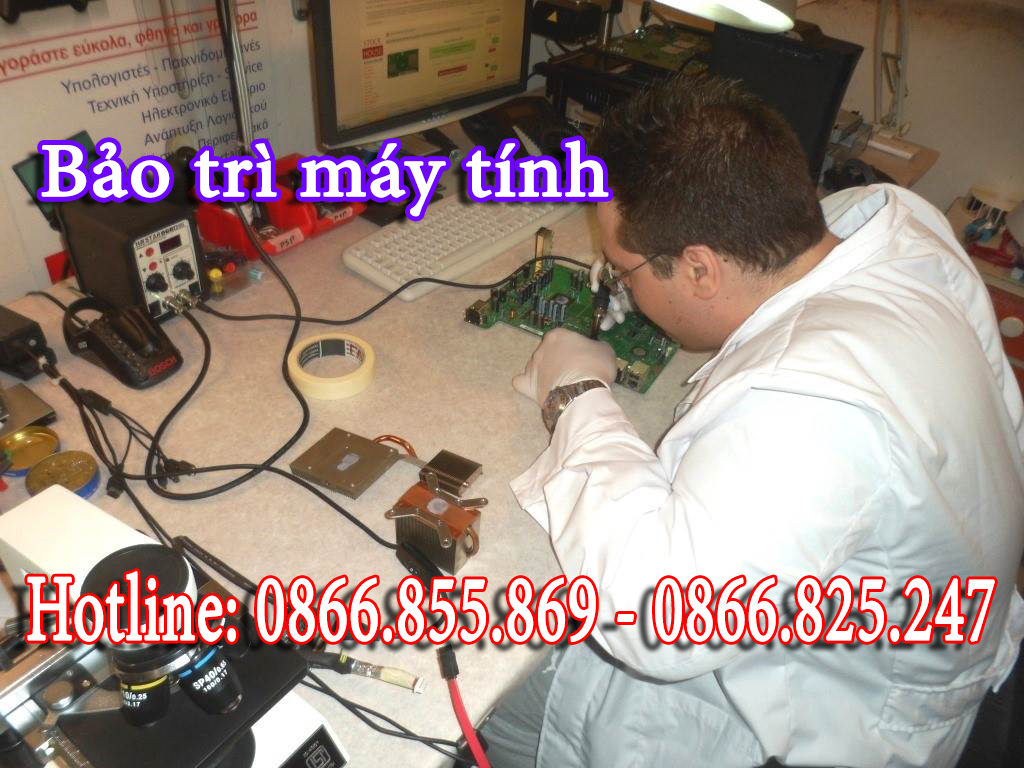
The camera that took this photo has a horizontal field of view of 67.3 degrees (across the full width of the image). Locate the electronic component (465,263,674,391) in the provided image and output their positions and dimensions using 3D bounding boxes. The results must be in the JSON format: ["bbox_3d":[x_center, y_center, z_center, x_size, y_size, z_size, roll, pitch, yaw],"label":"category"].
[{"bbox_3d":[0.096,-0.097,1.033,0.261,0.030,0.223,22,40,19],"label":"electronic component"}]

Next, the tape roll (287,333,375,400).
[{"bbox_3d":[-0.209,-0.021,0.896,0.096,0.023,0.096,4,38,-3],"label":"tape roll"}]

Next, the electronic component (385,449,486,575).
[{"bbox_3d":[-0.060,0.111,0.721,0.097,0.051,0.120,22,40,21],"label":"electronic component"}]

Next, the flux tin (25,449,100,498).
[{"bbox_3d":[-0.424,0.090,0.730,0.061,0.014,0.061,4,38,-3],"label":"flux tin"}]

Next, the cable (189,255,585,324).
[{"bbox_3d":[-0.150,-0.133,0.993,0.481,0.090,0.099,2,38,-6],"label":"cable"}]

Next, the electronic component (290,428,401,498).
[{"bbox_3d":[-0.169,0.079,0.782,0.078,0.013,0.072,21,40,18],"label":"electronic component"}]

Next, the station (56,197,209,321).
[{"bbox_3d":[-0.466,-0.160,0.963,0.144,0.124,0.088,24,41,22],"label":"station"}]

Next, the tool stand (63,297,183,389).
[{"bbox_3d":[-0.454,-0.051,0.887,0.146,0.045,0.074,22,40,20],"label":"tool stand"}]

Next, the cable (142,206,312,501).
[{"bbox_3d":[-0.311,-0.066,0.886,0.157,0.088,0.464,-2,38,-10],"label":"cable"}]

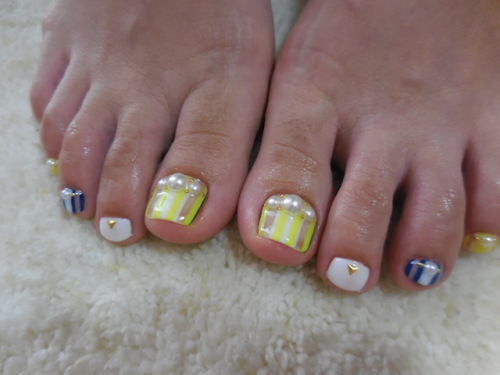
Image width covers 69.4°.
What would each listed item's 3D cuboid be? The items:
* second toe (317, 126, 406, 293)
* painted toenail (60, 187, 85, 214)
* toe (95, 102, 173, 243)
[{"bbox_3d":[0.034,0.007,0.112,0.017,0.018,0.045,14,71,5],"label":"second toe"},{"bbox_3d":[-0.059,0.004,0.120,0.008,0.004,0.009,6,90,27],"label":"painted toenail"},{"bbox_3d":[-0.039,-0.005,0.121,0.015,0.017,0.043,7,70,-4],"label":"toe"}]

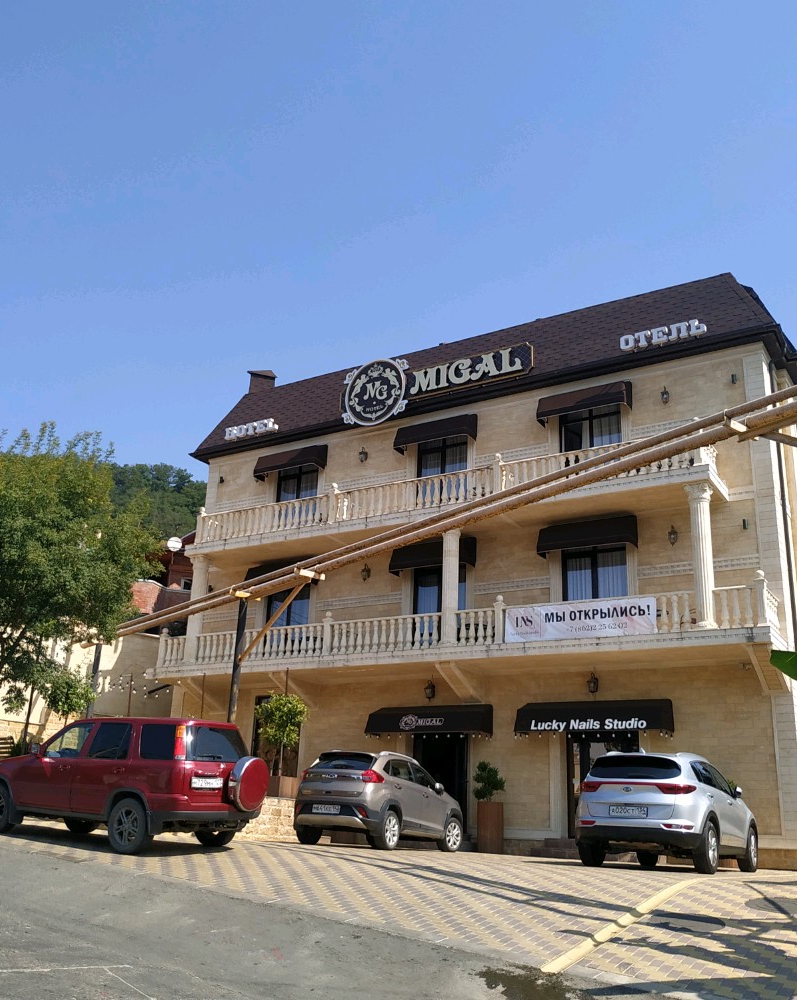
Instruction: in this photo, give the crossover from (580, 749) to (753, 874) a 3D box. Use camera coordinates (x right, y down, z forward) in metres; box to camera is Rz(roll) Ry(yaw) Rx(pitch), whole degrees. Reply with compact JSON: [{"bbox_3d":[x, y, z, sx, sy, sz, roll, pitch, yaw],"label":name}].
[{"bbox_3d":[4.269,4.892,14.421,1.860,1.640,4.480,-9,-22,30],"label":"crossover"}]

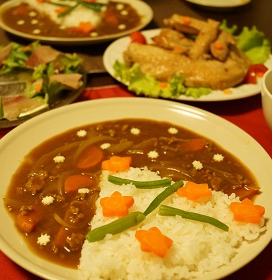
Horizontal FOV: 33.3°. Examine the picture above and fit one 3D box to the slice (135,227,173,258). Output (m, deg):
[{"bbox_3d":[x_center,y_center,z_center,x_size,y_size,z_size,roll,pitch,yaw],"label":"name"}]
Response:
[{"bbox_3d":[0.012,0.070,0.310,0.025,0.006,0.025,-1,49,-20],"label":"slice"}]

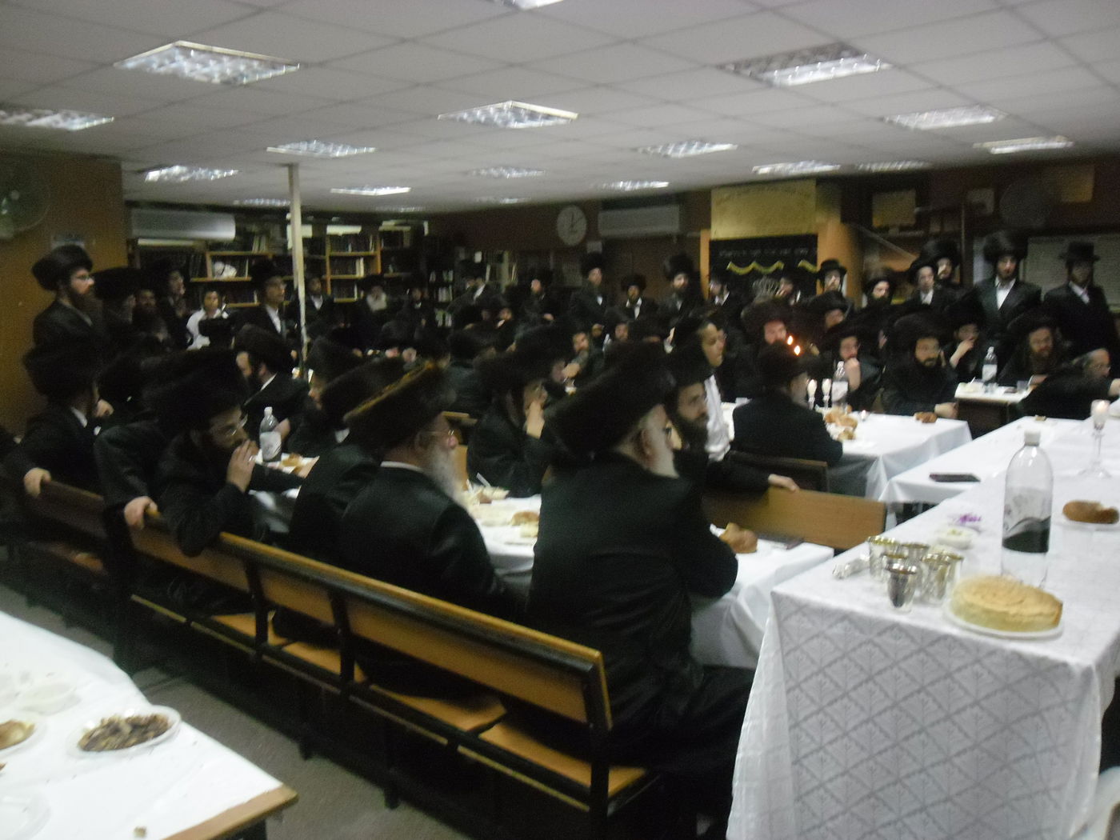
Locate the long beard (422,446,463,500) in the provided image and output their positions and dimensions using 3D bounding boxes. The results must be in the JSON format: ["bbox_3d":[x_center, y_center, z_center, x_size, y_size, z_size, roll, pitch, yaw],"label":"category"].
[{"bbox_3d":[-0.348,0.159,2.580,0.130,0.180,0.140,-5,10,-24],"label":"long beard"}]

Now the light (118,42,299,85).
[{"bbox_3d":[-1.475,-1.484,3.653,0.580,0.070,0.580,8,13,40],"label":"light"}]

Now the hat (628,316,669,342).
[{"bbox_3d":[0.658,-0.674,6.500,0.310,0.190,0.310,-1,10,0],"label":"hat"}]

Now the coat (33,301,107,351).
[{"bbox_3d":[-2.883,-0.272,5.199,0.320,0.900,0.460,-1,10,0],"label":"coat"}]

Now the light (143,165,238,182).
[{"bbox_3d":[-3.100,-2.092,7.326,0.580,0.070,0.580,8,13,40],"label":"light"}]

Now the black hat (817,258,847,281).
[{"bbox_3d":[2.601,-1.439,8.350,0.310,0.150,0.330,2,5,14],"label":"black hat"}]

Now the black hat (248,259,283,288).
[{"bbox_3d":[-2.056,-1.020,6.100,0.270,0.190,0.260,6,12,36],"label":"black hat"}]

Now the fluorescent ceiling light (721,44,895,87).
[{"bbox_3d":[1.077,-1.544,3.819,0.580,0.070,0.580,8,13,40],"label":"fluorescent ceiling light"}]

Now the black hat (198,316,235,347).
[{"bbox_3d":[-2.716,-0.702,6.900,0.290,0.200,0.290,-8,12,-36],"label":"black hat"}]

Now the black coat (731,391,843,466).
[{"bbox_3d":[0.994,0.138,3.837,0.480,0.600,0.400,8,13,41],"label":"black coat"}]

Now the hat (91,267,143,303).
[{"bbox_3d":[-2.917,-0.890,5.750,0.360,0.210,0.360,-4,10,-18],"label":"hat"}]

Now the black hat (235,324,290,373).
[{"bbox_3d":[-1.615,-0.388,4.750,0.350,0.160,0.340,24,8,-7],"label":"black hat"}]

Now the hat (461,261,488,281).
[{"bbox_3d":[-1.006,-1.742,10.200,0.310,0.190,0.330,-1,9,0],"label":"hat"}]

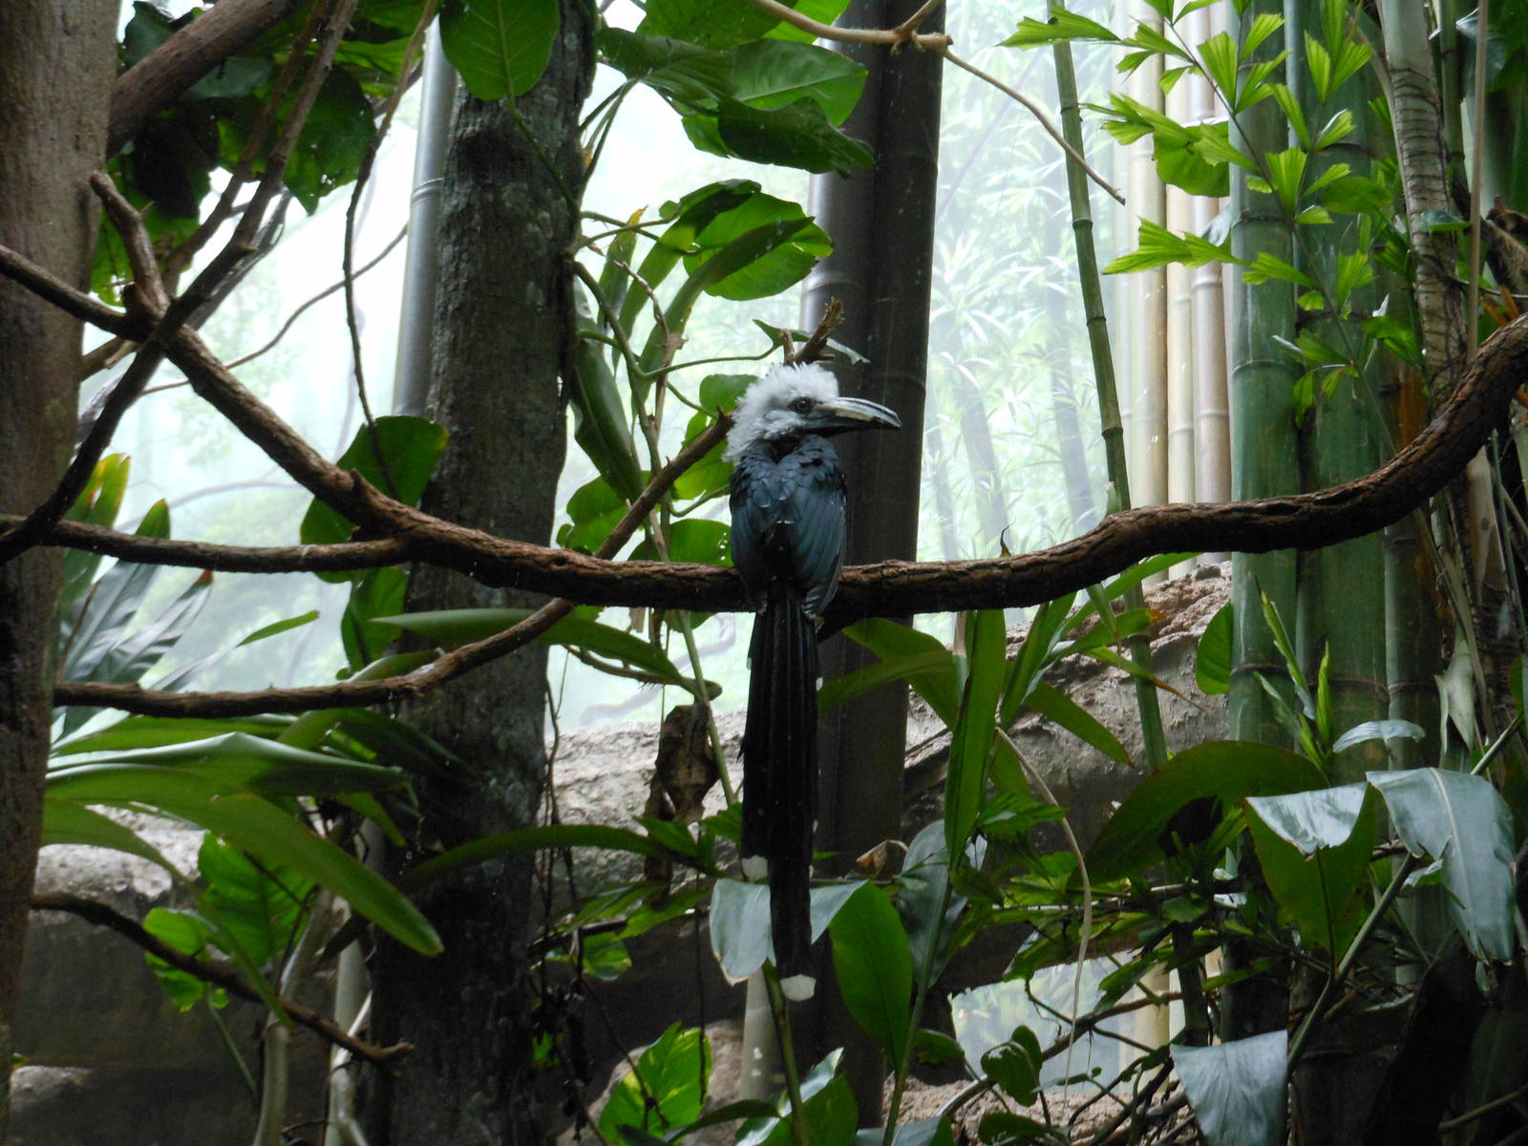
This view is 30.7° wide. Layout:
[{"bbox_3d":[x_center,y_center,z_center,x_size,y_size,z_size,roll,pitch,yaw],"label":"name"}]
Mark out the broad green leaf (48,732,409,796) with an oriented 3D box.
[{"bbox_3d":[-0.598,0.214,3.100,0.405,0.072,0.100,1,-10,0],"label":"broad green leaf"}]

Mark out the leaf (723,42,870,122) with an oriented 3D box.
[{"bbox_3d":[0.034,-0.556,3.150,0.169,0.096,0.080,1,-10,0],"label":"leaf"}]

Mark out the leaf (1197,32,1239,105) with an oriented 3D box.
[{"bbox_3d":[0.538,-0.599,3.300,0.045,0.088,0.030,-15,-9,0],"label":"leaf"}]

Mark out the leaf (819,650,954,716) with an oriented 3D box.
[{"bbox_3d":[0.130,0.123,3.100,0.165,0.074,0.090,1,-10,0],"label":"leaf"}]

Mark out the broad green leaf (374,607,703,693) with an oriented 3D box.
[{"bbox_3d":[-0.255,0.087,3.150,0.370,0.097,0.100,1,-10,0],"label":"broad green leaf"}]

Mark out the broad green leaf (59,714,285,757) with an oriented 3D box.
[{"bbox_3d":[-0.661,0.180,3.100,0.265,0.050,0.090,1,-13,6],"label":"broad green leaf"}]

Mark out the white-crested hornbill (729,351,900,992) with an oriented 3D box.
[{"bbox_3d":[0.048,0.112,2.880,0.180,0.645,0.190,1,-12,5],"label":"white-crested hornbill"}]

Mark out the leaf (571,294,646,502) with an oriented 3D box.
[{"bbox_3d":[-0.174,-0.198,3.100,0.055,0.225,0.065,-12,-12,0],"label":"leaf"}]

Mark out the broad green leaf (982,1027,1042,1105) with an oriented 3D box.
[{"bbox_3d":[0.272,0.540,3.050,0.065,0.085,0.055,2,-12,0],"label":"broad green leaf"}]

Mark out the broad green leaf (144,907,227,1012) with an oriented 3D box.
[{"bbox_3d":[-0.699,0.465,3.350,0.099,0.125,0.050,1,-10,0],"label":"broad green leaf"}]

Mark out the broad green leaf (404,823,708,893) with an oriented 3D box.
[{"bbox_3d":[-0.225,0.307,3.000,0.330,0.075,0.080,3,-12,-5],"label":"broad green leaf"}]

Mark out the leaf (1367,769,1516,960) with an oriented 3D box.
[{"bbox_3d":[0.706,0.304,2.900,0.156,0.199,0.090,1,-10,0],"label":"leaf"}]

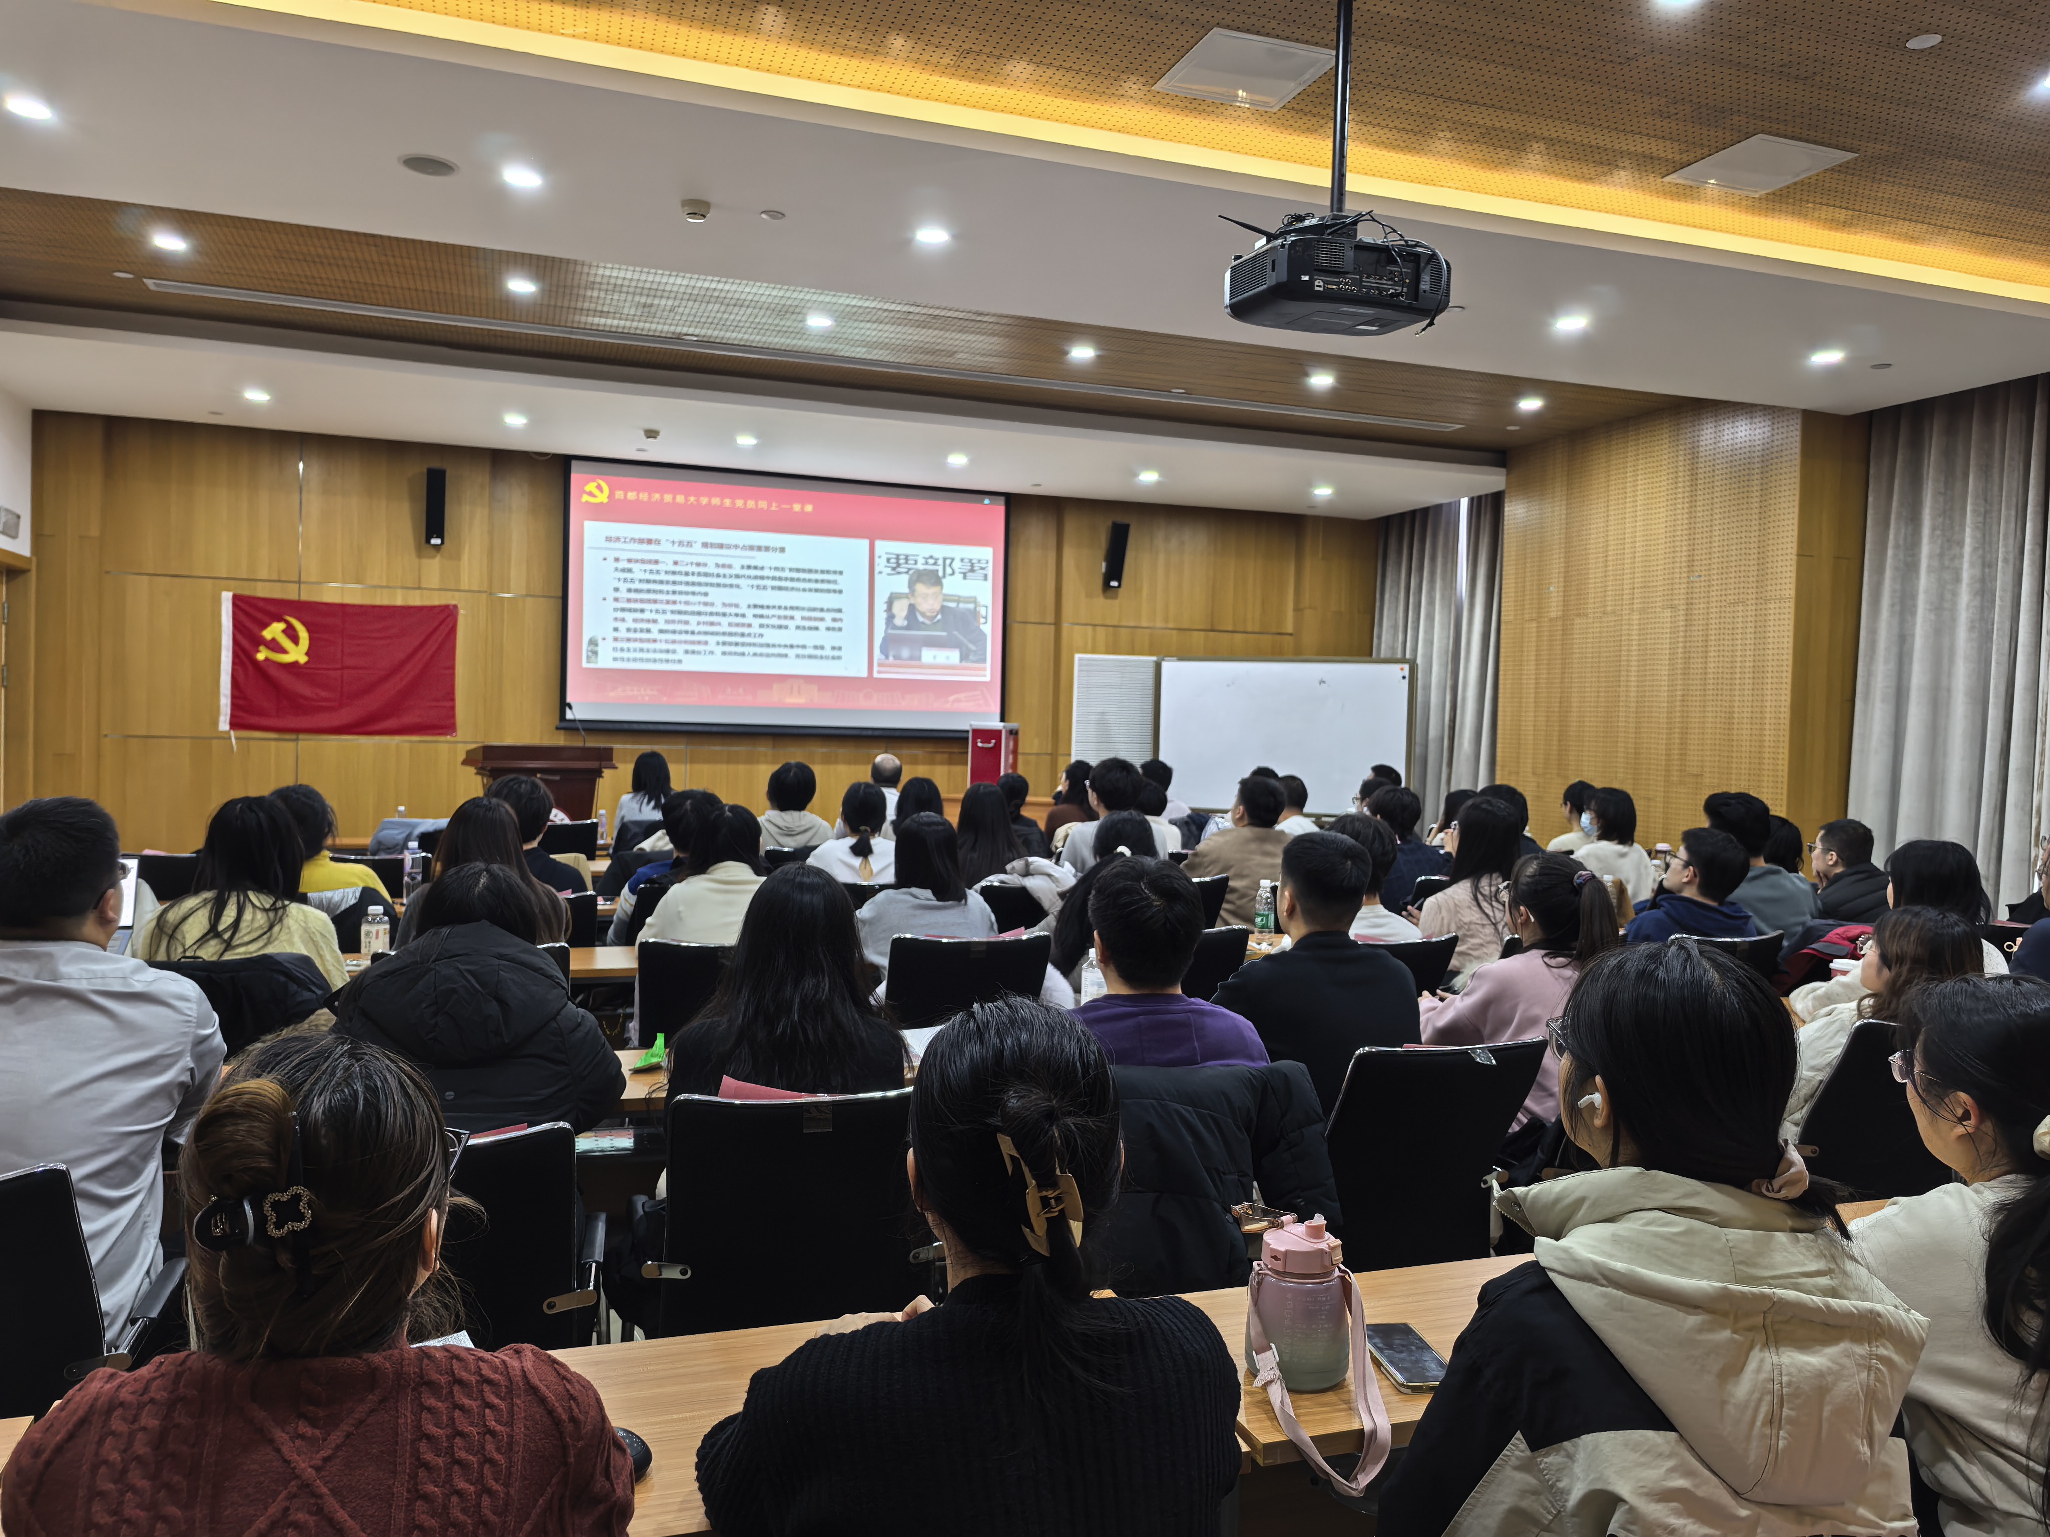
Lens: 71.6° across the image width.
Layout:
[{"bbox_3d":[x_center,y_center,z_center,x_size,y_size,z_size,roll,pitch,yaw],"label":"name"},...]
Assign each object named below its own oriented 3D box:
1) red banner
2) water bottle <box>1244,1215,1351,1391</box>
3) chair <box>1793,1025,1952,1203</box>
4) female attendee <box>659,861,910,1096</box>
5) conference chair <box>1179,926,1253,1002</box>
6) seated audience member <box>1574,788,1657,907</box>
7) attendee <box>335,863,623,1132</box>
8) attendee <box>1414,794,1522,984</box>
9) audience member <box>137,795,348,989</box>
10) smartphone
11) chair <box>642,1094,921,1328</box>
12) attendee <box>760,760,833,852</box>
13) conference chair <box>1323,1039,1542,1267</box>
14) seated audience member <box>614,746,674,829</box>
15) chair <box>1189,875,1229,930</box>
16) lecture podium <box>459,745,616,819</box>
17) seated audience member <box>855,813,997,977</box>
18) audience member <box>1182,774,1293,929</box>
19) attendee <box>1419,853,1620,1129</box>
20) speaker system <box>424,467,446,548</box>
[{"bbox_3d":[-6.291,-0.939,13.085,1.980,1.235,0.030,1,2,-18],"label":"red banner"},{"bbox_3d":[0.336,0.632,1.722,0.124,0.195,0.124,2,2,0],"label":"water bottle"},{"bbox_3d":[1.946,0.998,3.320,0.570,0.920,0.610,1,2,-7],"label":"chair"},{"bbox_3d":[-0.478,0.781,2.630,0.460,1.236,0.720,1,2,-18],"label":"female attendee"},{"bbox_3d":[0.377,0.917,4.359,0.540,0.920,0.580,1,2,-18],"label":"conference chair"},{"bbox_3d":[2.462,0.710,6.388,0.480,1.286,0.780,0,3,-29],"label":"seated audience member"},{"bbox_3d":[-0.996,0.791,2.613,0.530,1.240,0.760,1,2,-21],"label":"attendee"},{"bbox_3d":[1.488,0.760,4.961,0.500,1.300,0.720,1,2,-27],"label":"attendee"},{"bbox_3d":[-1.963,0.701,3.623,0.500,1.267,0.740,1,2,-18],"label":"audience member"},{"bbox_3d":[0.463,0.715,1.726,0.073,0.010,0.162,1,2,-8],"label":"smartphone"},{"bbox_3d":[-0.429,0.978,2.610,0.580,0.900,0.580,1,2,-18],"label":"chair"},{"bbox_3d":[-1.181,0.617,7.018,0.460,1.290,0.700,1,2,-21],"label":"attendee"},{"bbox_3d":[0.776,0.997,3.151,0.570,0.900,0.580,1,2,-21],"label":"conference chair"},{"bbox_3d":[-2.059,0.529,7.688,0.460,1.290,0.750,1,2,-19],"label":"seated audience member"},{"bbox_3d":[0.517,0.867,5.653,0.570,0.920,0.610,1,2,-19],"label":"chair"},{"bbox_3d":[-3.126,0.469,9.211,0.880,1.205,0.500,0,2,-35],"label":"lecture podium"},{"bbox_3d":[-0.353,0.743,4.313,0.460,1.231,0.720,1,2,-18],"label":"seated audience member"},{"bbox_3d":[0.878,0.686,6.023,0.500,1.322,0.740,1,2,-18],"label":"audience member"},{"bbox_3d":[0.998,0.803,3.252,0.480,1.239,0.740,1,2,-26],"label":"attendee"},{"bbox_3d":[-4.144,-1.843,10.007,0.145,0.540,0.170,1,11,-19],"label":"speaker system"}]

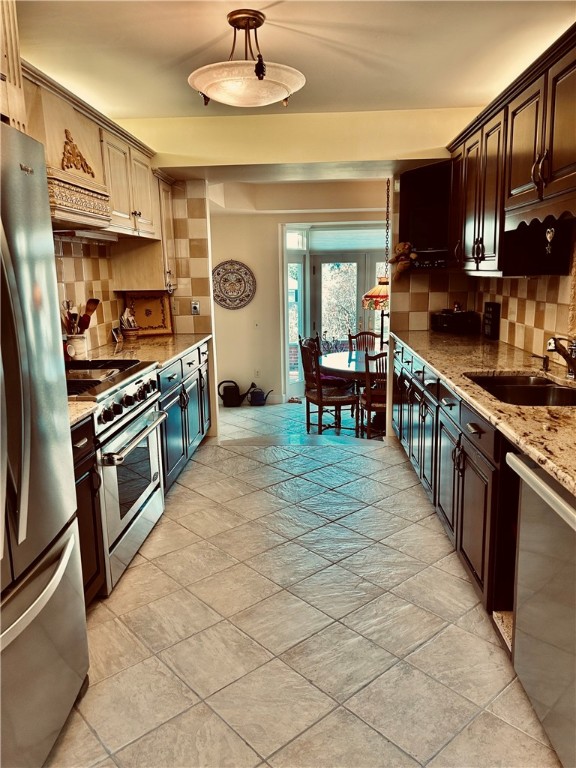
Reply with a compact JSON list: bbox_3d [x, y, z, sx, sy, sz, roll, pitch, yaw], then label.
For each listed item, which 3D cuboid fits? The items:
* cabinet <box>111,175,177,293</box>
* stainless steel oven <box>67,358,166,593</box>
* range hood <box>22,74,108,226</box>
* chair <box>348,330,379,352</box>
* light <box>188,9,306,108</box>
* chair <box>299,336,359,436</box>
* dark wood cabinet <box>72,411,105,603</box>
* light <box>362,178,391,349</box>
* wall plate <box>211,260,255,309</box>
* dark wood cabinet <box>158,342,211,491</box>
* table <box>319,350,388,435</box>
[{"bbox_3d":[-1.143,-1.161,4.564,0.415,0.821,0.363,-1,11,3],"label":"cabinet"},{"bbox_3d":[-1.063,0.409,2.971,0.690,0.925,0.920,-1,11,3],"label":"stainless steel oven"},{"bbox_3d":[-1.208,-1.034,2.716,0.480,0.540,0.880,-1,11,3],"label":"range hood"},{"bbox_3d":[1.023,-0.131,7.064,0.480,0.990,0.520,-3,11,-8],"label":"chair"},{"bbox_3d":[-0.174,-1.367,2.455,0.505,0.350,0.505,-1,11,3],"label":"light"},{"bbox_3d":[0.427,0.066,6.093,0.510,1.000,0.480,-5,12,-20],"label":"chair"},{"bbox_3d":[-1.118,0.578,2.293,0.650,0.855,0.470,-1,11,3],"label":"dark wood cabinet"},{"bbox_3d":[1.064,-1.459,6.138,0.530,1.470,0.530,-1,11,3],"label":"light"},{"bbox_3d":[-0.696,-1.263,7.359,0.620,0.620,0.040,-4,11,-13],"label":"wall plate"},{"bbox_3d":[-1.020,0.202,4.207,0.650,0.855,1.575,-1,11,3],"label":"dark wood cabinet"},{"bbox_3d":[1.117,0.108,6.443,1.540,0.755,1.540,-1,11,3],"label":"table"}]

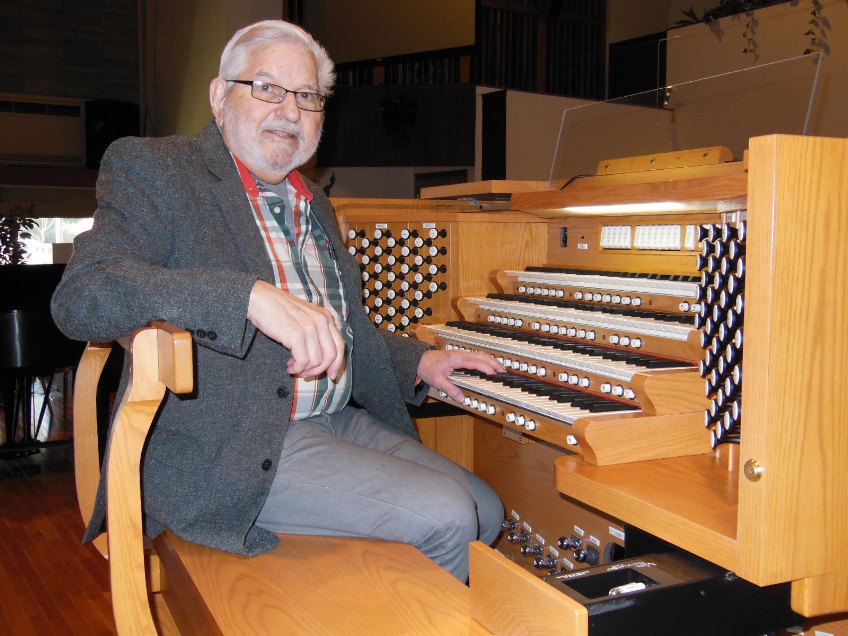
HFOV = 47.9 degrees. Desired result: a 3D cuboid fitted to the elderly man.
[{"bbox_3d":[-0.145,0.173,1.631,0.750,1.330,0.740,4,6,37],"label":"elderly man"}]

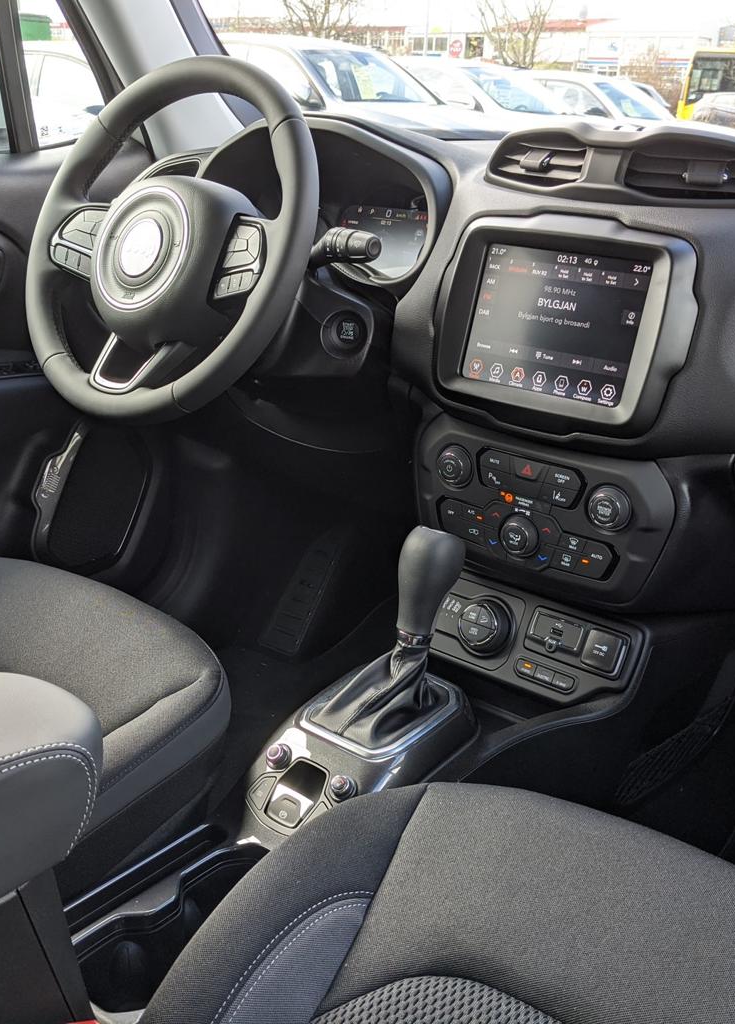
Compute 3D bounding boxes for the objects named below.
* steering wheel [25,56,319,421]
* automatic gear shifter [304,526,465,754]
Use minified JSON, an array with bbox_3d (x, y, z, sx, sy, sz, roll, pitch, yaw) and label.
[{"bbox_3d":[-0.193,-0.266,1.073,0.376,0.376,0.100,17,0,34],"label":"steering wheel"},{"bbox_3d":[0.013,0.104,0.903,0.093,0.155,0.127,17,27,35],"label":"automatic gear shifter"}]

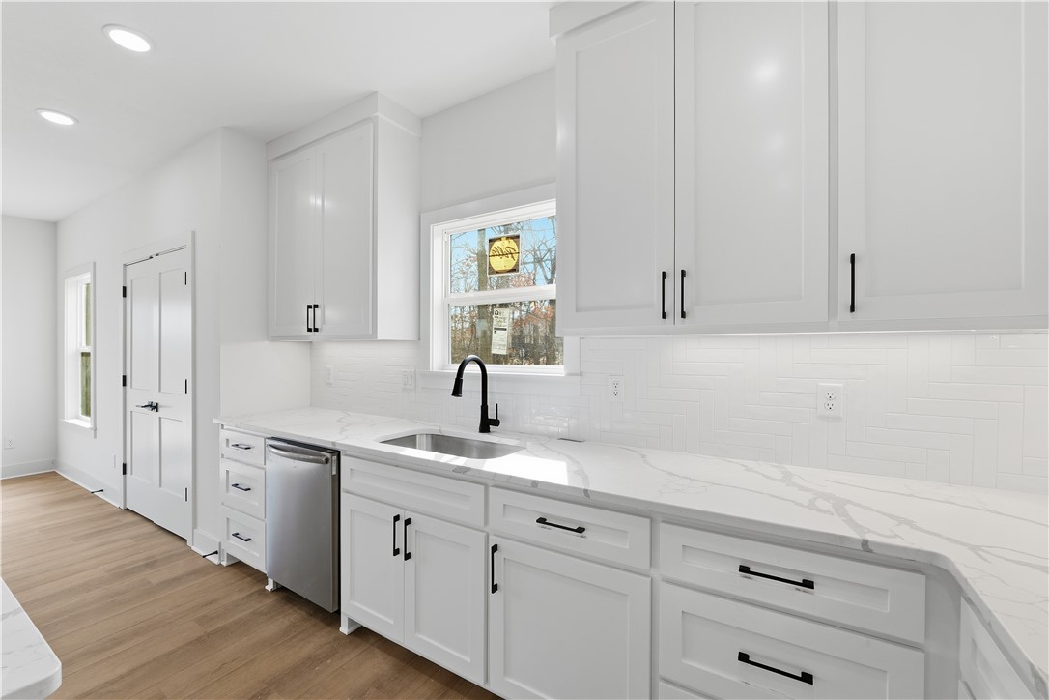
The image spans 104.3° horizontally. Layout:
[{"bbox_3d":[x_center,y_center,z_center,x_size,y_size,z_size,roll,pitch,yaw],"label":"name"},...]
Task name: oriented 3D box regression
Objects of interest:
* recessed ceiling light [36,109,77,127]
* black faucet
[{"bbox_3d":[-2.844,-1.415,2.479,0.171,0.030,0.171,0,0,30],"label":"recessed ceiling light"},{"bbox_3d":[-0.239,0.232,2.060,0.138,0.413,0.287,0,0,30],"label":"black faucet"}]

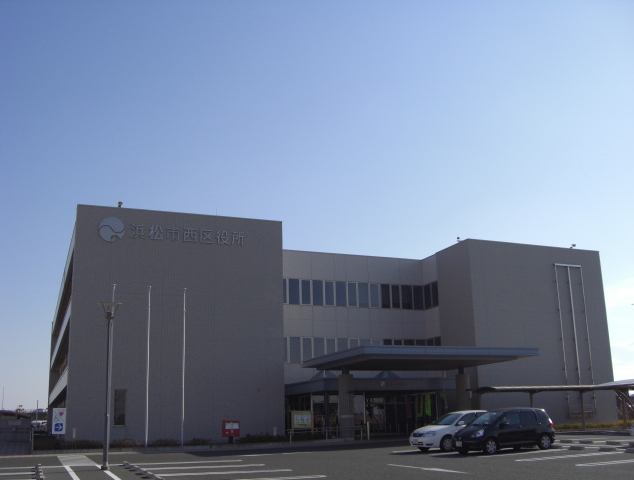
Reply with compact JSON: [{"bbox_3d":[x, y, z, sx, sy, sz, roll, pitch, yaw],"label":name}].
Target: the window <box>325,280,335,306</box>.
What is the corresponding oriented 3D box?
[{"bbox_3d":[0.938,3.793,49.543,0.800,1.750,0.100,5,-15,-23],"label":"window"}]

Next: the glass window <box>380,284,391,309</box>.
[{"bbox_3d":[5.111,4.170,52.030,0.838,1.817,0.120,4,-15,-21],"label":"glass window"}]

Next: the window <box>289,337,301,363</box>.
[{"bbox_3d":[-1.474,7.473,47.510,0.850,1.750,0.100,5,-15,-23],"label":"window"}]

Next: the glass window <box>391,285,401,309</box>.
[{"bbox_3d":[5.846,4.193,51.682,0.800,1.750,0.100,5,-15,-23],"label":"glass window"}]

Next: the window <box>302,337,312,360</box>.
[{"bbox_3d":[-0.674,7.539,47.858,0.800,1.750,0.100,5,-15,-23],"label":"window"}]

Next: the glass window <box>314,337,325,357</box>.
[{"bbox_3d":[0.151,7.606,48.218,0.850,1.750,0.100,5,-15,-23],"label":"glass window"}]

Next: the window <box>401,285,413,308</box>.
[{"bbox_3d":[6.782,4.290,52.657,0.961,1.817,0.120,4,-15,-21],"label":"window"}]

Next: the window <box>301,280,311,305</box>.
[{"bbox_3d":[-0.731,3.658,48.816,0.800,1.750,0.100,5,-15,-23],"label":"window"}]

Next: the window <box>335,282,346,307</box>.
[{"bbox_3d":[1.691,3.855,49.871,0.820,1.750,0.100,5,-15,-23],"label":"window"}]

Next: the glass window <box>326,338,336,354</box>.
[{"bbox_3d":[0.963,7.816,49.443,0.778,1.757,0.120,4,-15,-21],"label":"glass window"}]

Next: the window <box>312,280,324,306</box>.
[{"bbox_3d":[0.072,3.807,50.138,0.898,1.817,0.120,4,-15,-21],"label":"window"}]

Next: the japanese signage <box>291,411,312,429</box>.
[{"bbox_3d":[-0.780,10.013,39.111,1.320,0.980,0.120,4,-15,-21],"label":"japanese signage"}]

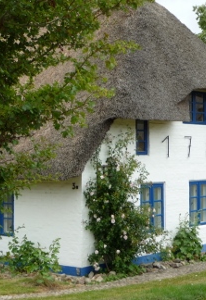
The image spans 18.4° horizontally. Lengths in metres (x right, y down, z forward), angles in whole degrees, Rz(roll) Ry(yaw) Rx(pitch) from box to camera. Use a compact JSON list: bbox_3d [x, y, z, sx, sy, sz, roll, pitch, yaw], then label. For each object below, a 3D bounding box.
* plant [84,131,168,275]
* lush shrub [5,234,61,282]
[{"bbox_3d":[0.557,1.181,14.444,0.750,3.170,2.300,-1,-1,42],"label":"plant"},{"bbox_3d":[-1.592,2.325,14.263,1.300,0.960,0.900,-1,-1,42],"label":"lush shrub"}]

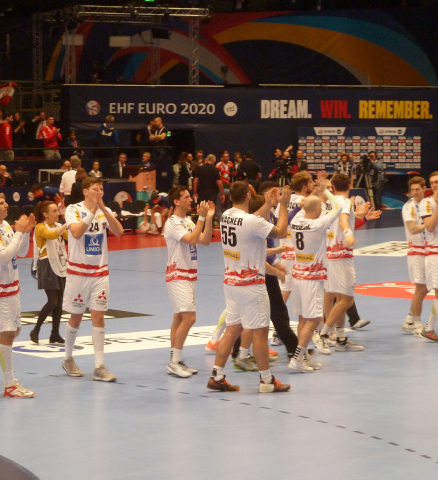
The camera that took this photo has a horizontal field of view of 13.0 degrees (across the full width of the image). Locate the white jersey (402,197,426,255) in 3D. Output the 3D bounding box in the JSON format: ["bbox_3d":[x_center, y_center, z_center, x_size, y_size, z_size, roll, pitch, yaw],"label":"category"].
[{"bbox_3d":[2.380,-0.160,22.883,0.330,0.703,0.460,3,5,43],"label":"white jersey"}]

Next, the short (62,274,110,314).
[{"bbox_3d":[-1.297,0.513,18.820,0.450,0.430,0.320,-1,4,-16],"label":"short"}]

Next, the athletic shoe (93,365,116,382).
[{"bbox_3d":[-1.108,1.302,18.681,0.115,0.130,0.310,-3,5,-40],"label":"athletic shoe"}]

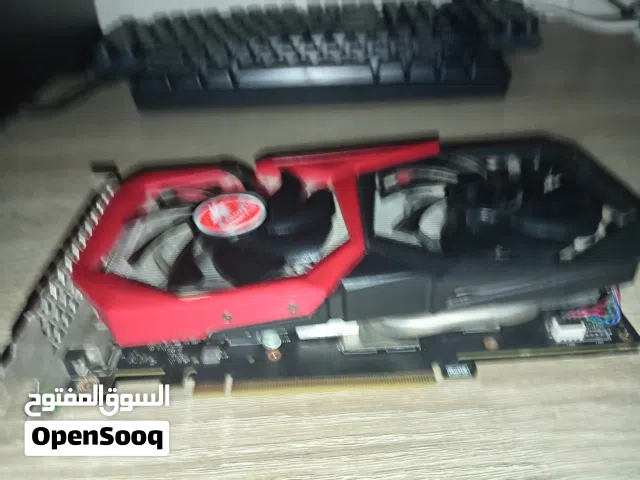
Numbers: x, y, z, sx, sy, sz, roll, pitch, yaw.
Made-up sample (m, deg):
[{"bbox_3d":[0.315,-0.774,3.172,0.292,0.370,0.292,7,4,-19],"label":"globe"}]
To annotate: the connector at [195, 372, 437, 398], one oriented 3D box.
[{"bbox_3d":[-0.002,0.052,0.179,0.085,0.002,0.005,-3,41,-1],"label":"connector"}]

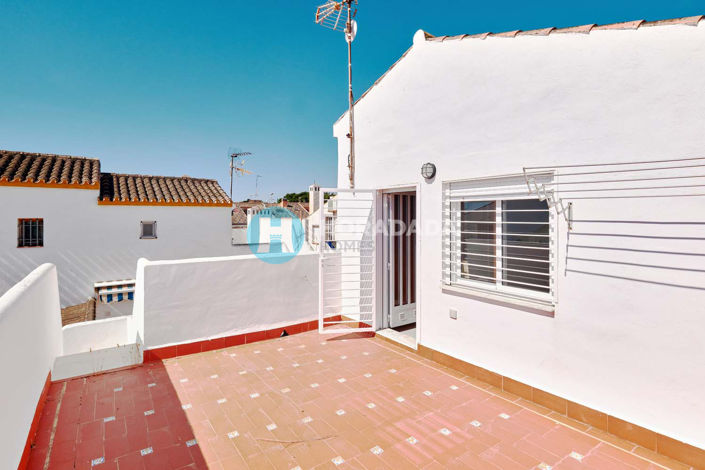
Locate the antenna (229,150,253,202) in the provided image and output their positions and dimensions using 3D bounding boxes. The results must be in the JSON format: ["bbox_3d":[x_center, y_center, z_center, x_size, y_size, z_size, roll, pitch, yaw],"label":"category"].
[{"bbox_3d":[-4.205,-2.159,12.500,0.850,2.000,0.500,0,2,12],"label":"antenna"}]

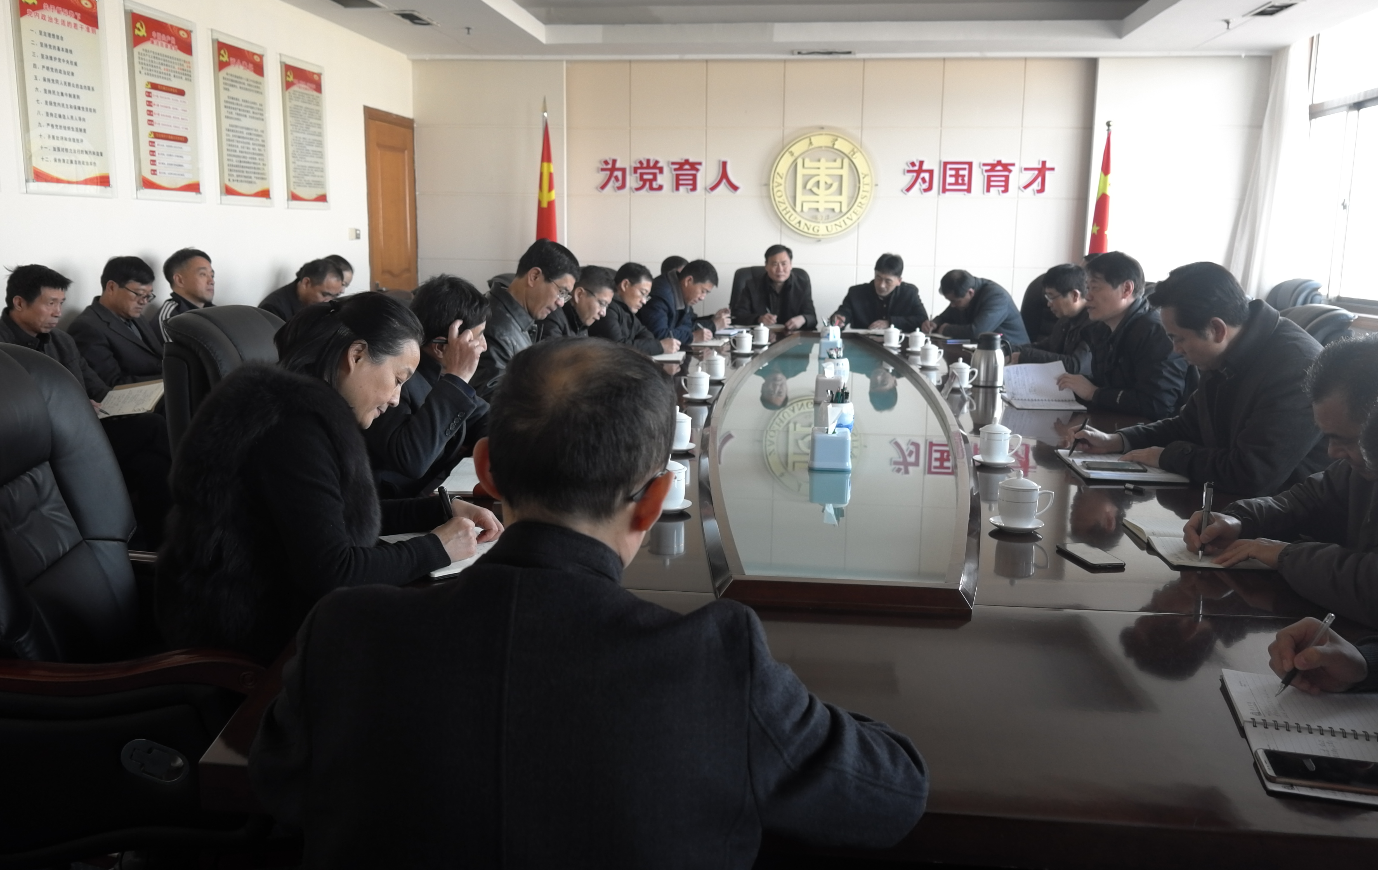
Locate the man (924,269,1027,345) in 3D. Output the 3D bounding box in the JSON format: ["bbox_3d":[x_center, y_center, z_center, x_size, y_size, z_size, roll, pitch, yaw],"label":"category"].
[{"bbox_3d":[1.810,-0.422,6.723,0.720,1.200,0.560,-5,12,-30],"label":"man"}]

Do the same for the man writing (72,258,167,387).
[{"bbox_3d":[-2.120,-0.104,4.413,0.780,1.240,0.550,2,10,6],"label":"man writing"}]

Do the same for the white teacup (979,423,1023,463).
[{"bbox_3d":[0.870,0.009,2.970,0.120,0.114,0.091,2,10,6],"label":"white teacup"}]

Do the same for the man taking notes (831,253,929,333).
[{"bbox_3d":[1.291,-0.564,7.186,0.630,1.280,0.720,3,11,13],"label":"man taking notes"}]

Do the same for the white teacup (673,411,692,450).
[{"bbox_3d":[-0.044,-0.027,3.169,0.120,0.120,0.090,1,10,-1],"label":"white teacup"}]

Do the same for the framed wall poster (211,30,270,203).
[{"bbox_3d":[-2.346,-1.650,5.664,0.025,0.858,0.566,2,10,6],"label":"framed wall poster"}]

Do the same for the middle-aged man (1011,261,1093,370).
[{"bbox_3d":[1.731,-0.132,4.841,0.800,1.240,0.550,2,10,6],"label":"middle-aged man"}]

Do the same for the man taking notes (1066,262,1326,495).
[{"bbox_3d":[1.410,0.197,2.943,0.760,1.320,0.580,2,11,8],"label":"man taking notes"}]

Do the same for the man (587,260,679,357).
[{"bbox_3d":[-0.320,-0.246,5.390,0.820,1.220,0.550,3,11,12],"label":"man"}]

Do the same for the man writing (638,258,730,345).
[{"bbox_3d":[-0.142,-0.437,6.489,0.720,1.253,0.550,5,12,24],"label":"man writing"}]

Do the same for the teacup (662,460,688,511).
[{"bbox_3d":[-0.062,0.110,2.511,0.112,0.125,0.086,2,11,6],"label":"teacup"}]

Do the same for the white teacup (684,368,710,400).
[{"bbox_3d":[0.028,-0.205,4.079,0.120,0.114,0.091,2,10,6],"label":"white teacup"}]

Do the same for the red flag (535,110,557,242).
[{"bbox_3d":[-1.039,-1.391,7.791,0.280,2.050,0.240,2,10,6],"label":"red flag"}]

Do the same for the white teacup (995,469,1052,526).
[{"bbox_3d":[0.743,0.134,2.341,0.120,0.120,0.090,4,11,17],"label":"white teacup"}]

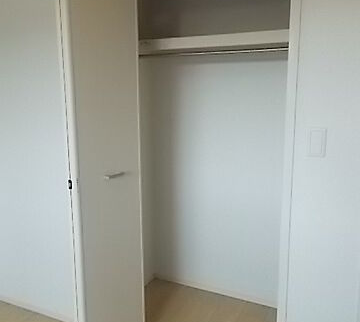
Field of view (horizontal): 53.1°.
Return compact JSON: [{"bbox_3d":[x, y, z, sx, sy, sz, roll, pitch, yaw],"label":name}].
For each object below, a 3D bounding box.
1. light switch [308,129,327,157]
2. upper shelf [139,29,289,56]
[{"bbox_3d":[0.552,-0.072,1.457,0.073,0.120,0.011,4,10,24],"label":"light switch"},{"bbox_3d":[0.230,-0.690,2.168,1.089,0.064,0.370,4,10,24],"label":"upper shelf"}]

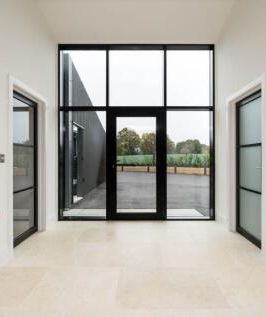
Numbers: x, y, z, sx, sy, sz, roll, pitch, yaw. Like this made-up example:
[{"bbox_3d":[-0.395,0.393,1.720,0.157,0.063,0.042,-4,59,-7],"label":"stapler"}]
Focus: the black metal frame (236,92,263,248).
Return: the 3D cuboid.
[{"bbox_3d":[1.640,0.143,2.700,0.050,2.010,0.820,0,0,1],"label":"black metal frame"}]

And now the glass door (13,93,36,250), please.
[{"bbox_3d":[-1.527,0.141,2.733,0.050,2.010,0.815,0,0,1],"label":"glass door"}]

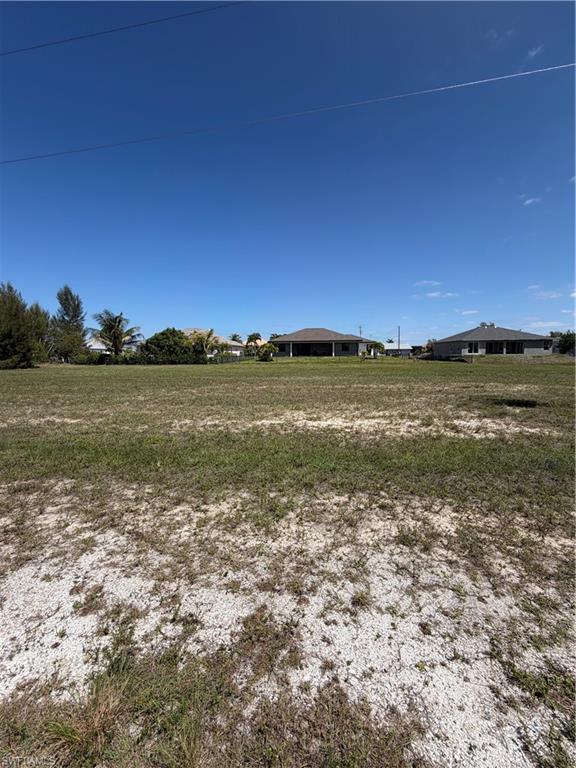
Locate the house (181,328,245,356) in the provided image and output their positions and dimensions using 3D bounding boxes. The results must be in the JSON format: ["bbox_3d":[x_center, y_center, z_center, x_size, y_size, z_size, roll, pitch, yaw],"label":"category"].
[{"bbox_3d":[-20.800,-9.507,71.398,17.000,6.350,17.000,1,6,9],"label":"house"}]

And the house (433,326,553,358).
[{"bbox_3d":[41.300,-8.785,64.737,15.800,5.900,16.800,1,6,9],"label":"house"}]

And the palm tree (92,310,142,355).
[{"bbox_3d":[-26.600,-7.333,47.495,7.100,7.700,6.900,1,6,9],"label":"palm tree"}]

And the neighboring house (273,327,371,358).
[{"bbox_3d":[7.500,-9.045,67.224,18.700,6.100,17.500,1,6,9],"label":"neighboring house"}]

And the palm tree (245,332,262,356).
[{"bbox_3d":[-7.900,-8.826,69.459,3.800,5.300,3.800,1,6,9],"label":"palm tree"}]

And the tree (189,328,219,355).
[{"bbox_3d":[-13.600,-6.297,49.614,4.800,5.200,4.600,1,6,9],"label":"tree"}]

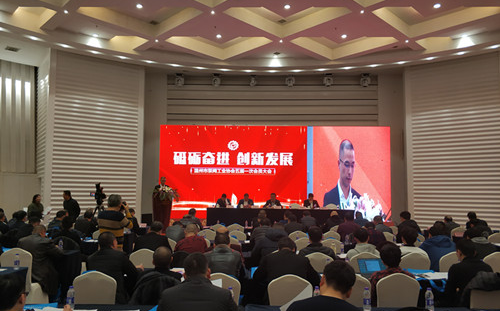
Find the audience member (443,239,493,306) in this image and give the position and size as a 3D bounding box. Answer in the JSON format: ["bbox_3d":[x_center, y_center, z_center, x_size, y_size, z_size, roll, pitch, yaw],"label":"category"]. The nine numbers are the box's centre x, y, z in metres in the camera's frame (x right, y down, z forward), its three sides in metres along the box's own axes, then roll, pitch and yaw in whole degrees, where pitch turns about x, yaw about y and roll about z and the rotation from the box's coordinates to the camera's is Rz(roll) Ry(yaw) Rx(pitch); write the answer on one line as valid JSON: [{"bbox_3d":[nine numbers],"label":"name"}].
[{"bbox_3d":[2.245,1.534,4.169,0.530,1.230,0.820,3,-6,-22],"label":"audience member"}]

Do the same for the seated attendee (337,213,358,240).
[{"bbox_3d":[2.161,1.947,8.701,0.520,1.310,0.800,0,-6,0],"label":"seated attendee"}]

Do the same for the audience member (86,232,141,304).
[{"bbox_3d":[-1.483,1.448,4.129,0.580,1.290,0.820,-1,-6,14],"label":"audience member"}]

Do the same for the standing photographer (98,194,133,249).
[{"bbox_3d":[-2.296,1.503,6.431,0.560,1.680,0.480,-2,-6,20],"label":"standing photographer"}]

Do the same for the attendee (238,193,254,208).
[{"bbox_3d":[-0.113,1.814,12.282,0.520,1.250,0.720,0,-6,0],"label":"attendee"}]

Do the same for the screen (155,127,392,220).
[{"bbox_3d":[0.917,0.655,14.304,8.500,3.470,0.150,0,-6,0],"label":"screen"}]

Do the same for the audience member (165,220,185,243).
[{"bbox_3d":[-1.331,1.782,7.010,0.520,1.180,0.820,-1,-6,10],"label":"audience member"}]

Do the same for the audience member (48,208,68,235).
[{"bbox_3d":[-4.081,1.832,8.259,0.540,1.280,0.780,-1,-6,15],"label":"audience member"}]

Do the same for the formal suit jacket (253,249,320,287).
[{"bbox_3d":[0.402,1.380,4.270,0.700,0.690,0.520,0,-5,0],"label":"formal suit jacket"}]

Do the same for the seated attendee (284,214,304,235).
[{"bbox_3d":[1.040,1.980,8.854,0.550,1.270,0.750,0,-5,-3],"label":"seated attendee"}]

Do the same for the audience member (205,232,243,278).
[{"bbox_3d":[-0.378,1.660,5.662,0.530,1.240,0.820,0,-6,2],"label":"audience member"}]

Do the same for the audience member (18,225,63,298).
[{"bbox_3d":[-2.935,1.642,5.662,0.550,1.240,0.850,-3,-7,32],"label":"audience member"}]

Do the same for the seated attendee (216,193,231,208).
[{"bbox_3d":[-0.949,1.991,13.769,0.560,1.250,0.750,0,-6,0],"label":"seated attendee"}]

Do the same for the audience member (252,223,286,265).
[{"bbox_3d":[0.281,1.700,5.867,0.600,1.270,0.750,0,-5,5],"label":"audience member"}]

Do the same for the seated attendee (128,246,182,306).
[{"bbox_3d":[-1.019,1.600,4.319,0.570,1.180,0.750,0,-5,0],"label":"seated attendee"}]

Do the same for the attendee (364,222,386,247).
[{"bbox_3d":[2.169,1.770,6.813,0.540,1.220,0.780,0,-6,0],"label":"attendee"}]

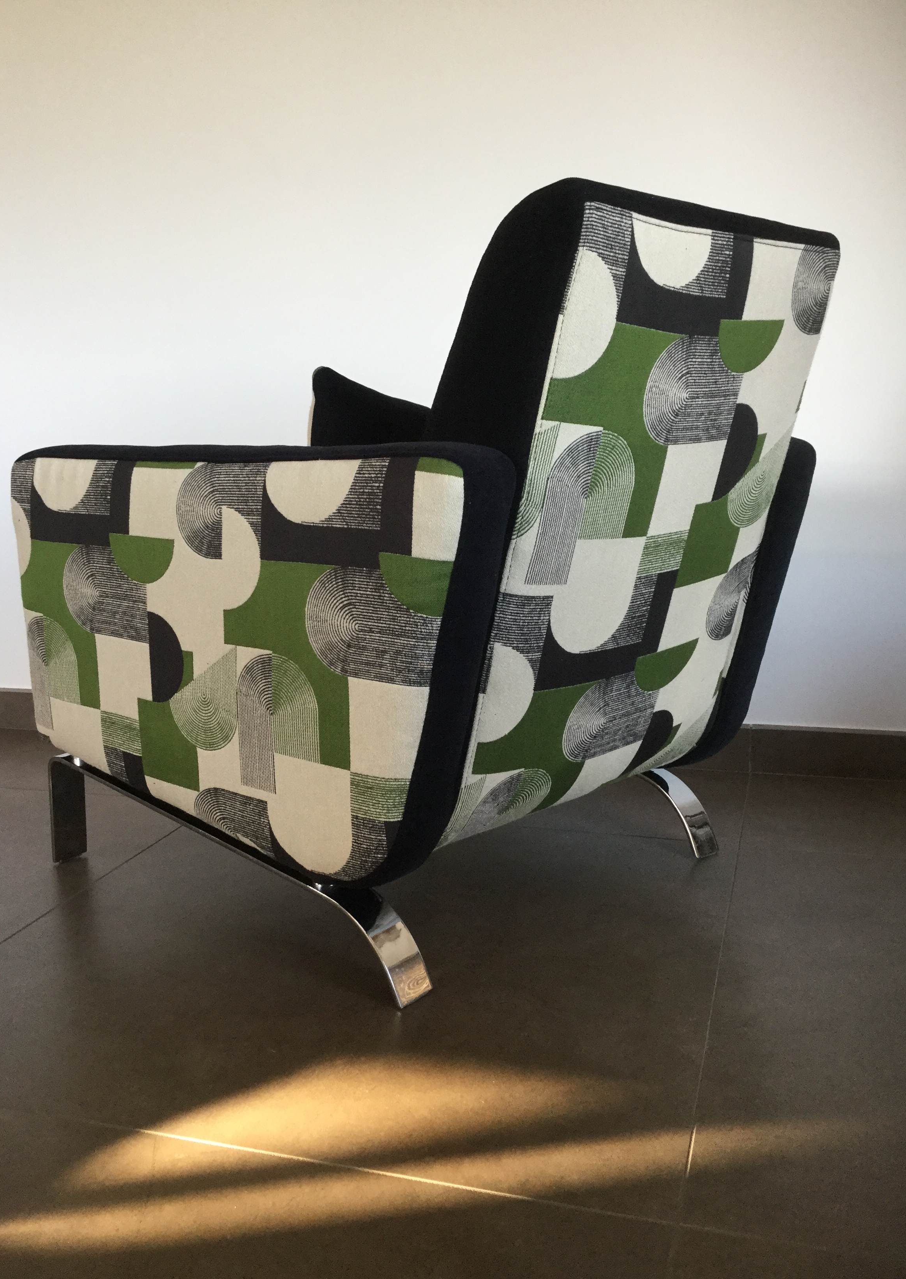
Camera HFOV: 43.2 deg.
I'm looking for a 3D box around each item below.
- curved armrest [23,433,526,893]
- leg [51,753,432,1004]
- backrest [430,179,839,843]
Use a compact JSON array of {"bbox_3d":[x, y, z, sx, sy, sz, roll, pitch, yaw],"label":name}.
[{"bbox_3d":[-0.250,0.014,1.294,0.781,0.462,0.073,7,13,40],"label":"curved armrest"},{"bbox_3d":[-0.293,0.270,1.401,0.676,0.156,0.050,7,13,40],"label":"leg"},{"bbox_3d":[0.175,-0.132,1.262,0.138,0.649,0.503,26,26,37],"label":"backrest"}]

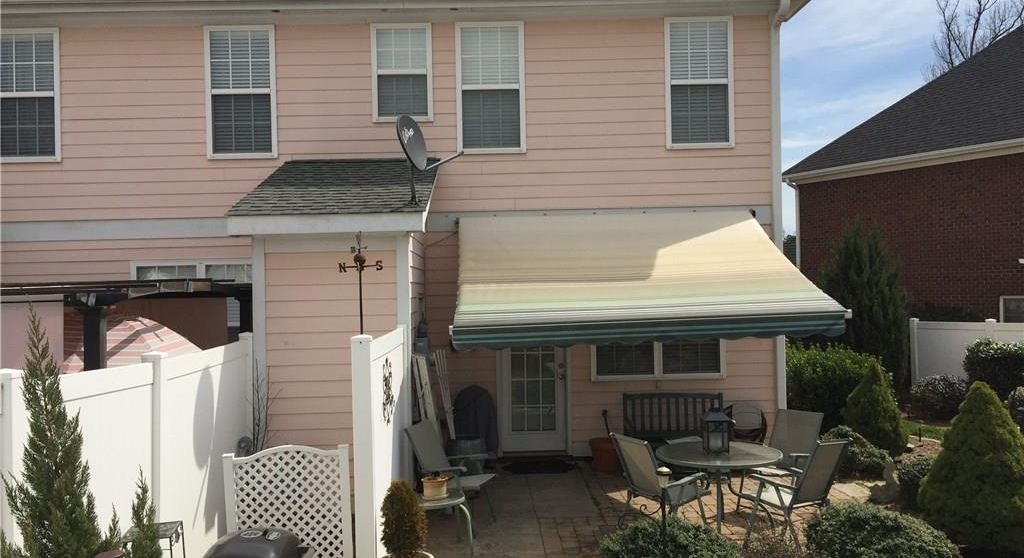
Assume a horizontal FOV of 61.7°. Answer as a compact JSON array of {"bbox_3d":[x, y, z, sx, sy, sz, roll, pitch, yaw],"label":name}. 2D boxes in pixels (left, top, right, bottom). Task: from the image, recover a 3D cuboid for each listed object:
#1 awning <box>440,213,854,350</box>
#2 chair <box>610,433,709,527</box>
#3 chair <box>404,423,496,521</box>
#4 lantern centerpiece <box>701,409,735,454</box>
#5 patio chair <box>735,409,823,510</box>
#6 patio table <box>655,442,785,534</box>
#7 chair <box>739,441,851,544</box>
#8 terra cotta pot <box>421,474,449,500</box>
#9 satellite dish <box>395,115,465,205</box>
[{"bbox_3d":[1.265,-0.096,9.270,3.740,1.460,2.640,-1,-1,-2],"label":"awning"},{"bbox_3d":[1.318,1.828,7.524,0.730,0.950,0.600,-1,0,-29],"label":"chair"},{"bbox_3d":[-0.559,1.861,8.075,0.730,0.950,0.600,-1,0,18],"label":"chair"},{"bbox_3d":[1.850,1.373,7.777,0.235,0.400,0.235,-1,0,13],"label":"lantern centerpiece"},{"bbox_3d":[2.510,1.709,7.998,0.710,0.920,0.570,-1,-1,-38],"label":"patio chair"},{"bbox_3d":[1.882,1.932,7.740,1.150,0.720,1.150,-1,0,0],"label":"patio table"},{"bbox_3d":[2.274,1.696,6.817,0.570,0.920,0.710,0,-1,-40],"label":"chair"},{"bbox_3d":[-0.664,1.789,7.427,0.235,0.180,0.235,-1,0,0],"label":"terra cotta pot"},{"bbox_3d":[-0.784,-1.155,8.162,0.580,0.860,0.500,-2,-1,27],"label":"satellite dish"}]

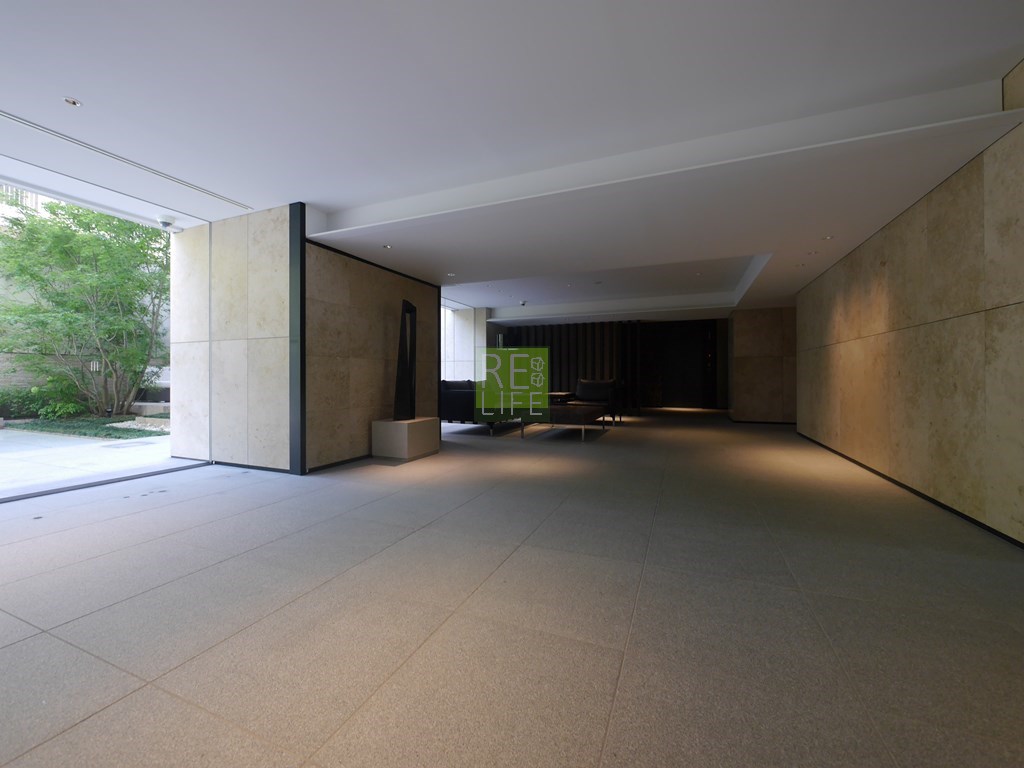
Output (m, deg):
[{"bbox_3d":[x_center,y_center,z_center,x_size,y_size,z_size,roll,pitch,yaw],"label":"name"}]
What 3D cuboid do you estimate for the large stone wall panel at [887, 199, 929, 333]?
[{"bbox_3d":[3.221,-0.927,3.339,0.045,0.948,0.661,0,1,23],"label":"large stone wall panel"}]

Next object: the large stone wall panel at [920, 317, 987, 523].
[{"bbox_3d":[2.969,0.187,2.760,0.045,1.266,0.652,0,1,23],"label":"large stone wall panel"}]

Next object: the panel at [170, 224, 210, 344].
[{"bbox_3d":[-3.480,-1.061,4.496,0.693,1.228,0.045,0,1,23],"label":"panel"}]

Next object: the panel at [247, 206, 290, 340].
[{"bbox_3d":[-2.349,-1.054,4.017,0.594,1.228,0.045,0,1,23],"label":"panel"}]

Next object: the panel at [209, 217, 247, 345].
[{"bbox_3d":[-2.880,-1.057,4.242,0.576,1.228,0.045,0,1,23],"label":"panel"}]

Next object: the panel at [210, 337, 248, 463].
[{"bbox_3d":[-2.881,0.181,4.257,0.576,1.250,0.045,0,1,23],"label":"panel"}]

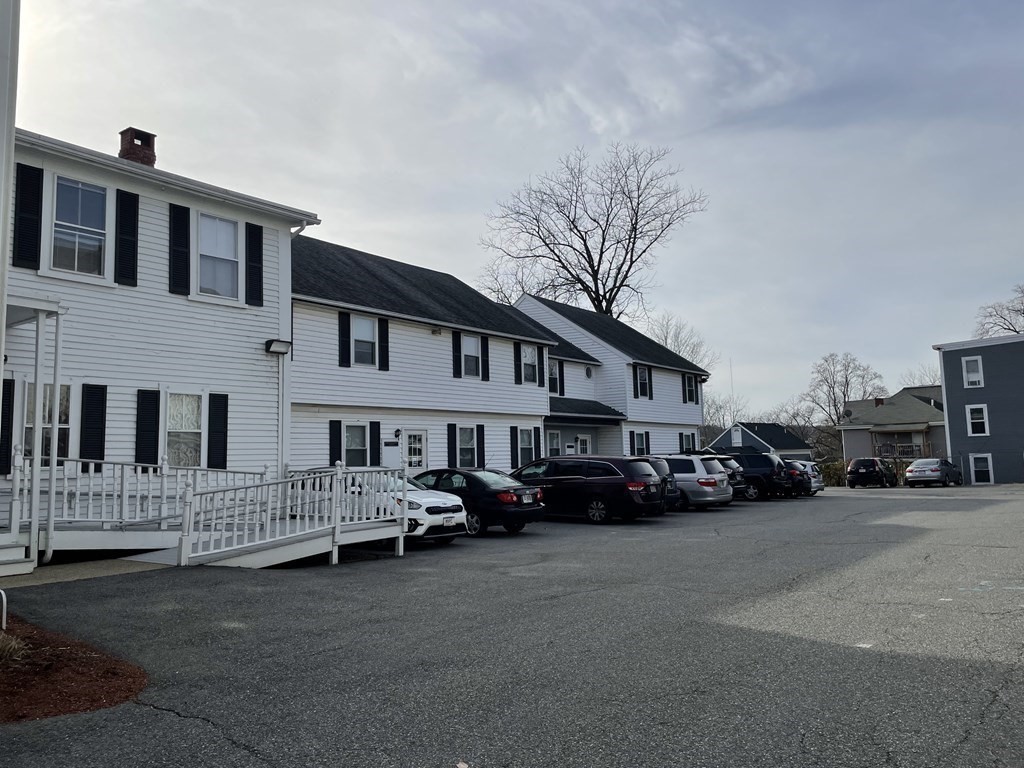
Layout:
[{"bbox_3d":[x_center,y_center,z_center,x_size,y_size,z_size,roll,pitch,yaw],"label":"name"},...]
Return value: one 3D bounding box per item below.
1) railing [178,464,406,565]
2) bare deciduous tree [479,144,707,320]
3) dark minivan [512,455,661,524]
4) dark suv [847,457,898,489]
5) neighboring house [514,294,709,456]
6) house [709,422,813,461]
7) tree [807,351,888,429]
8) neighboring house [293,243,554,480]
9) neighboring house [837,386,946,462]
[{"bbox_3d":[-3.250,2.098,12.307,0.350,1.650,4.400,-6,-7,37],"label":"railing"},{"bbox_3d":[5.432,-4.314,50.641,14.600,22.700,13.500,-2,-6,7],"label":"bare deciduous tree"},{"bbox_3d":[1.534,2.801,20.799,5.130,1.750,2.000,-6,-7,37],"label":"dark minivan"},{"bbox_3d":[20.540,5.020,43.710,1.820,1.680,4.520,-6,-7,36],"label":"dark suv"},{"bbox_3d":[3.078,0.763,37.772,10.600,9.370,8.000,-6,-7,37],"label":"neighboring house"},{"bbox_3d":[20.546,5.888,64.592,6.300,5.000,7.600,-6,-7,40],"label":"house"},{"bbox_3d":[30.865,2.967,70.967,7.800,12.000,7.300,-4,-6,24],"label":"tree"},{"bbox_3d":[-5.636,-0.164,24.774,9.600,8.860,11.600,-6,-7,37],"label":"neighboring house"},{"bbox_3d":[27.853,3.637,54.036,8.200,6.750,10.000,-6,-7,37],"label":"neighboring house"}]

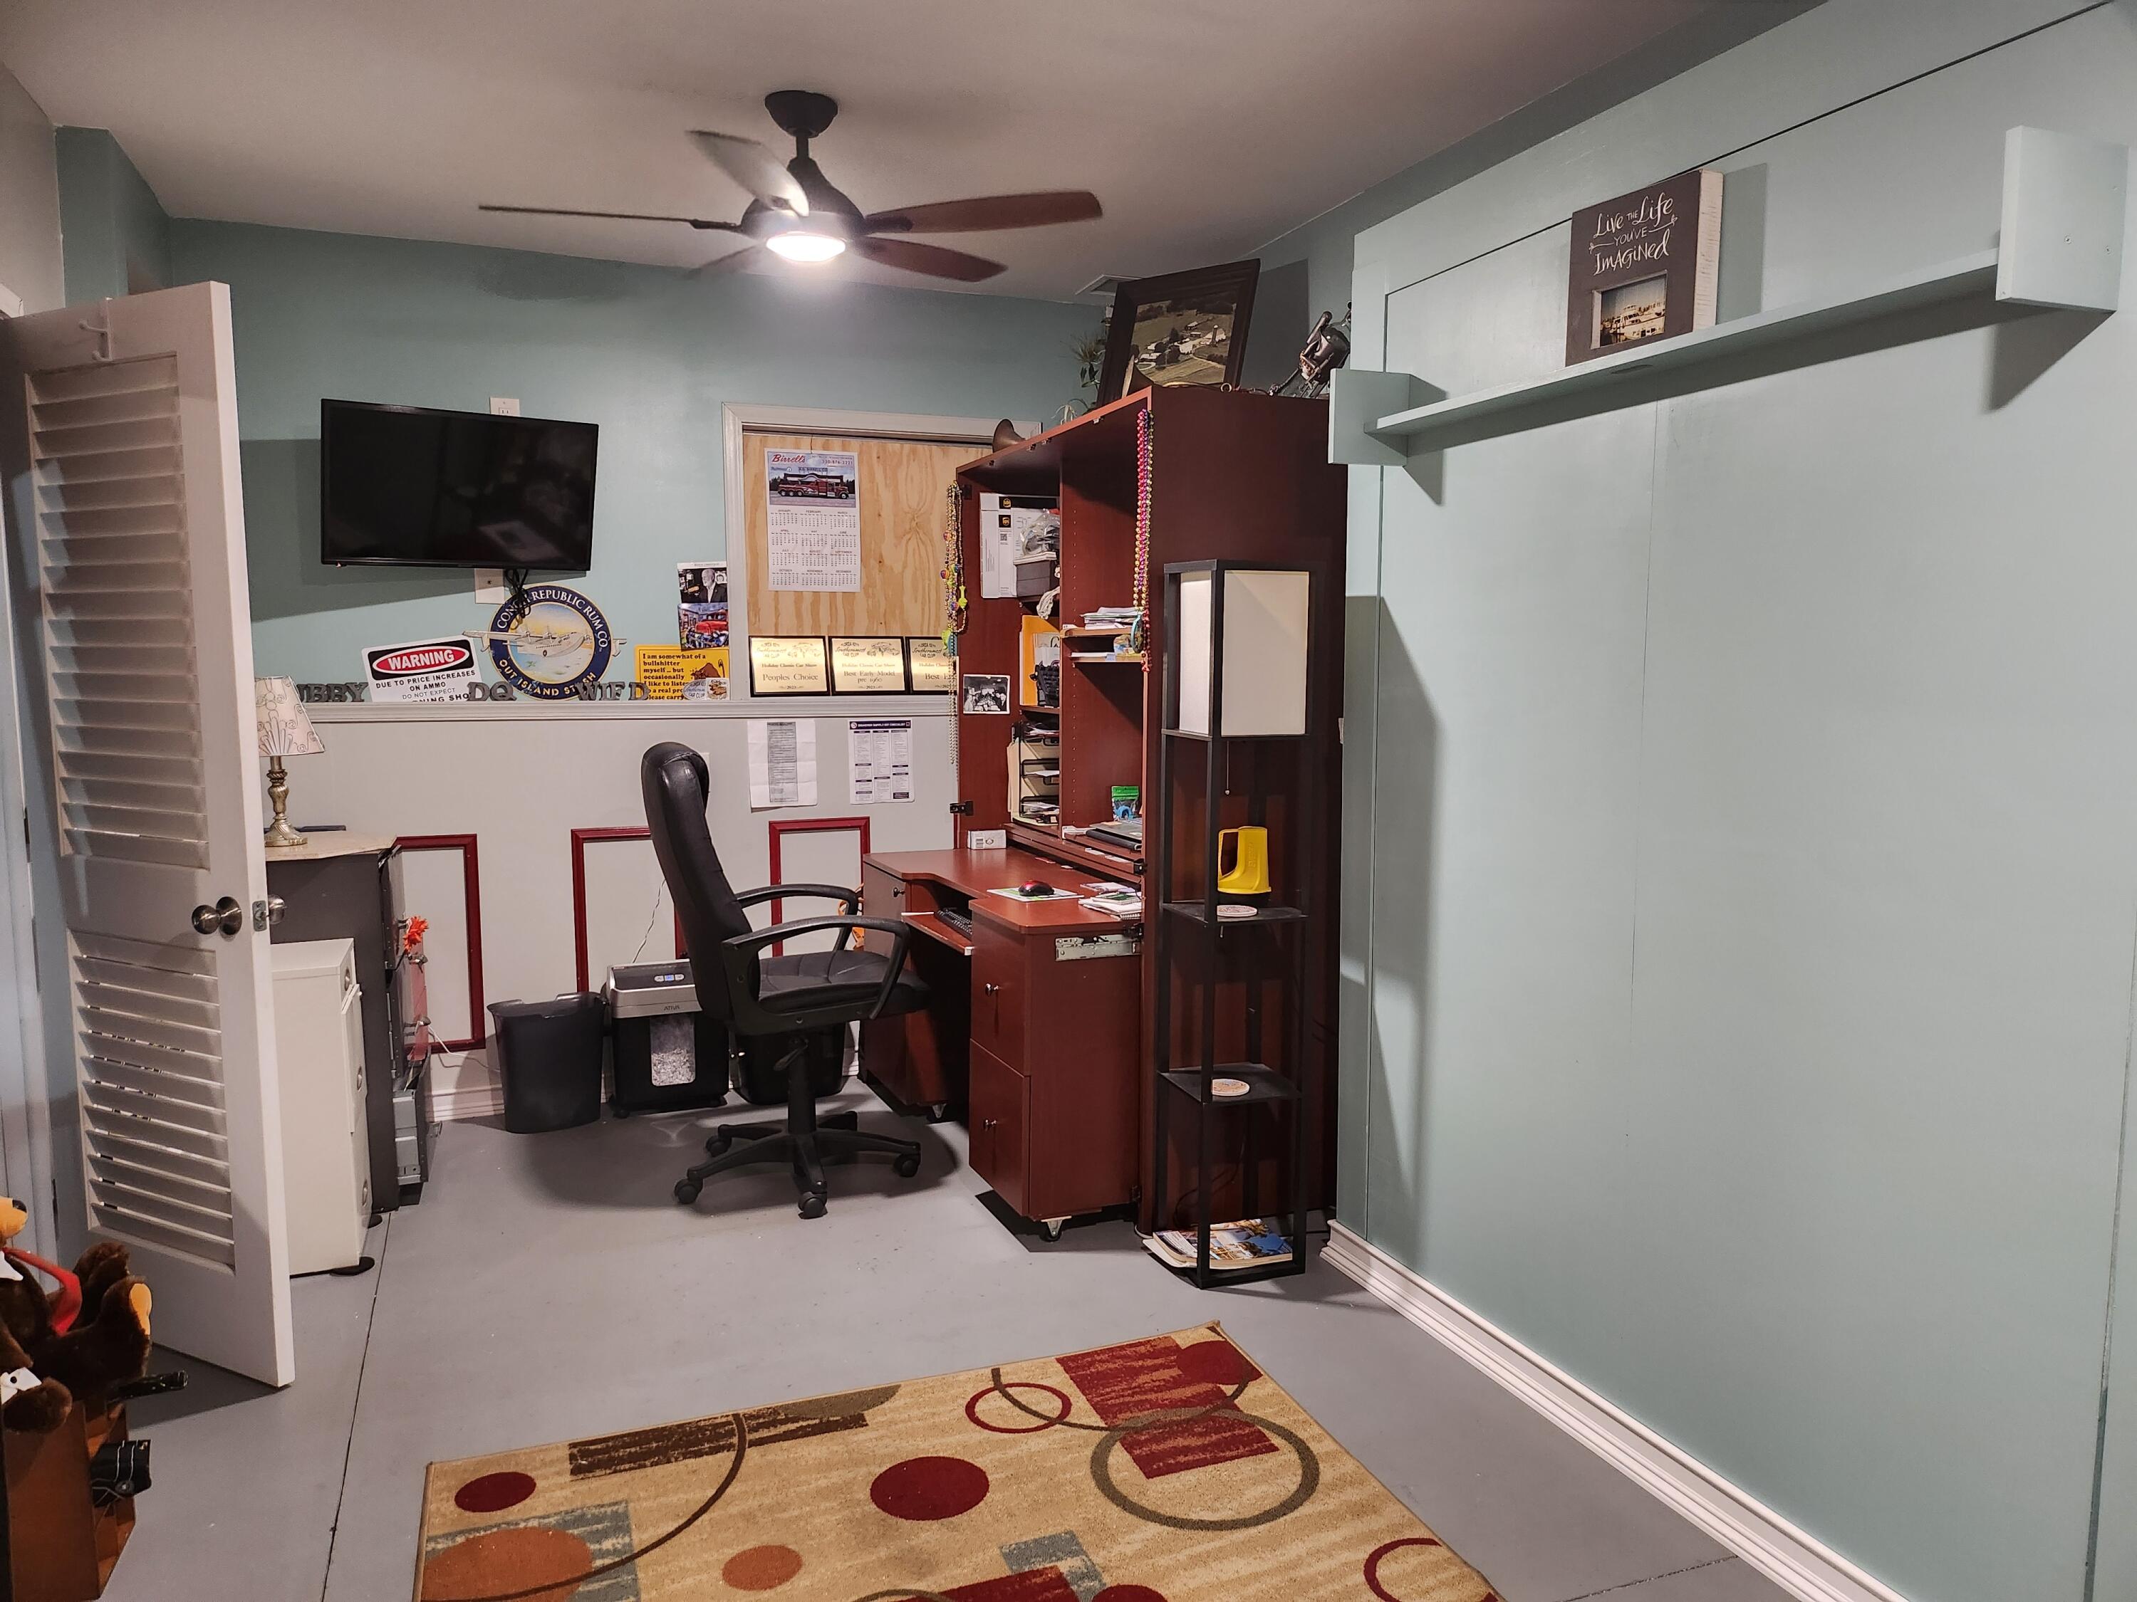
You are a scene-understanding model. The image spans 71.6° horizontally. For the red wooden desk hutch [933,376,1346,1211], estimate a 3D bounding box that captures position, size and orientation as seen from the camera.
[{"bbox_3d":[0.200,-0.026,4.311,0.620,2.010,1.505,-2,6,-21],"label":"red wooden desk hutch"}]

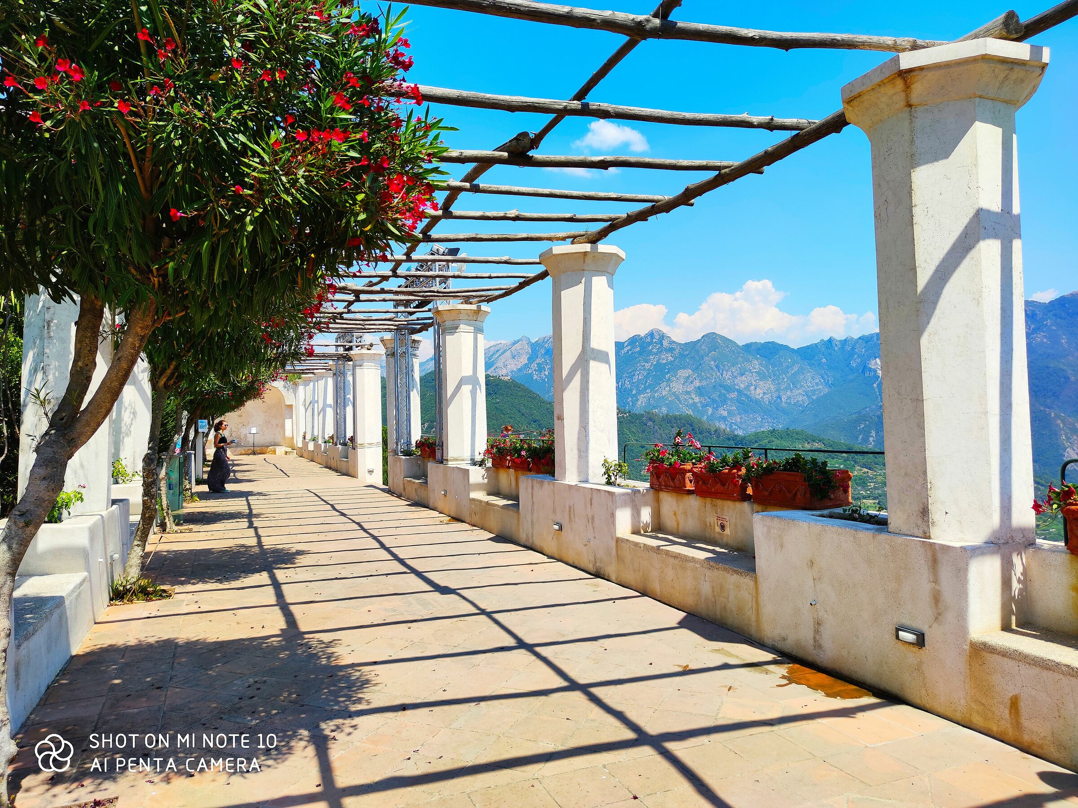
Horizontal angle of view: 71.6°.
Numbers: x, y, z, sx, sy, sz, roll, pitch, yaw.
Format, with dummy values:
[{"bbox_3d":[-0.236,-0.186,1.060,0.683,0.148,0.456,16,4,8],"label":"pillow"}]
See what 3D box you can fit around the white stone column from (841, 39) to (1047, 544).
[{"bbox_3d":[2.129,-0.522,3.942,0.914,2.373,0.914,-1,-2,-22],"label":"white stone column"}]

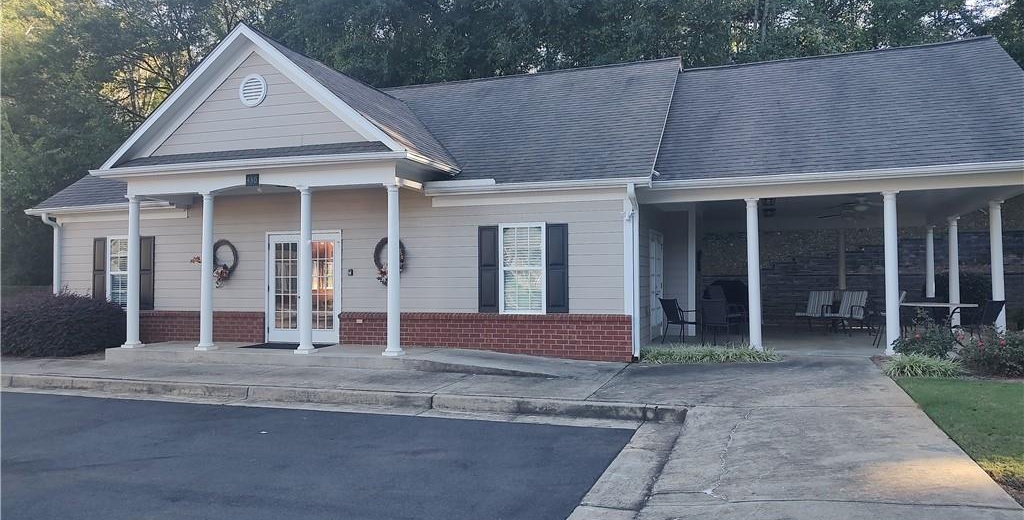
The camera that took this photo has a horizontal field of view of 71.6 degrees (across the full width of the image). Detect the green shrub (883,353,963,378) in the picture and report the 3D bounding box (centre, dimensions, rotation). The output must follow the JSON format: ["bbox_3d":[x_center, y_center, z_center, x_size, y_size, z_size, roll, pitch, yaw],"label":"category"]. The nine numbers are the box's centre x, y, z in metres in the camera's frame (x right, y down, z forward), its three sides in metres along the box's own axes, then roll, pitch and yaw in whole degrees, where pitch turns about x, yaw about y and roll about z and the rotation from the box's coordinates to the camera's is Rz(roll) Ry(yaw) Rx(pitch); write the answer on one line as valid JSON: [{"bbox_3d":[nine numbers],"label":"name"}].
[{"bbox_3d":[5.302,1.326,9.201,0.804,0.271,0.623,-1,-2,18],"label":"green shrub"}]

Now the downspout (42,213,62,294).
[{"bbox_3d":[-9.602,0.405,14.774,0.111,2.673,0.422,-1,-2,18],"label":"downspout"}]

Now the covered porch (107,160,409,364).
[{"bbox_3d":[-4.081,0.068,12.262,5.809,3.115,1.909,-1,-2,18],"label":"covered porch"}]

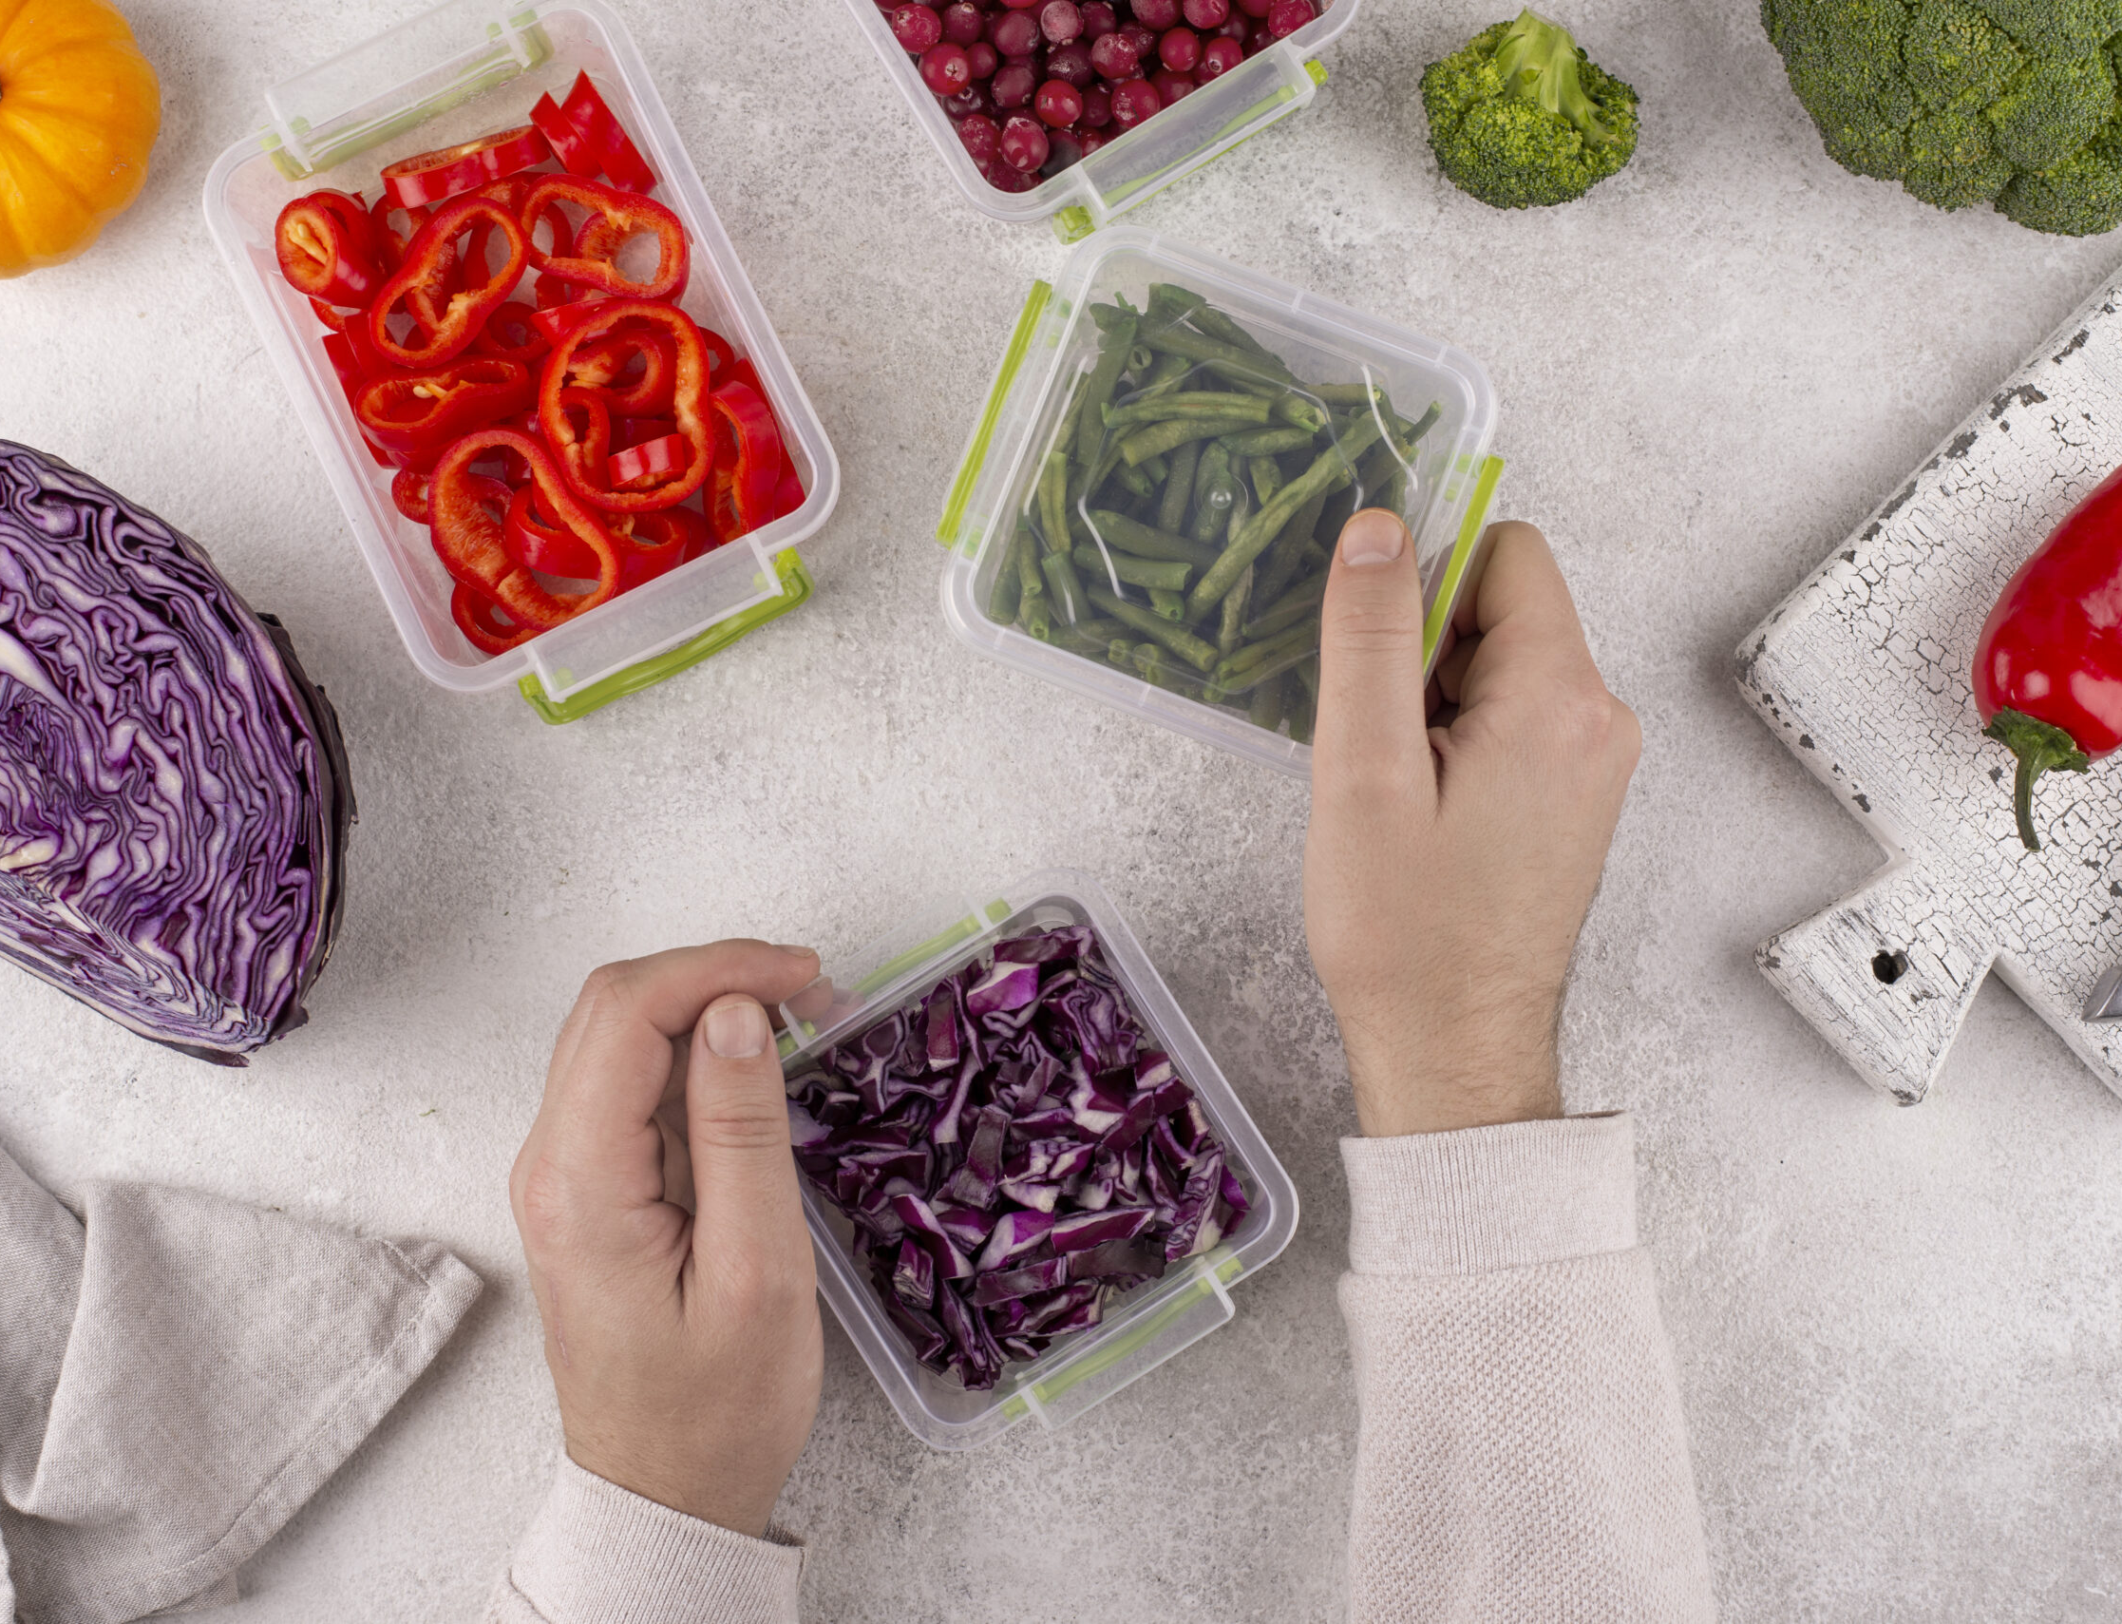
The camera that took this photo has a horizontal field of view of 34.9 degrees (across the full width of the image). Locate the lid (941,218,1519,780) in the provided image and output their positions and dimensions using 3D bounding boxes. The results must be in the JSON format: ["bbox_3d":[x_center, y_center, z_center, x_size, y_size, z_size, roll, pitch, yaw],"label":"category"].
[{"bbox_3d":[0.040,-0.077,0.862,0.129,0.056,0.116,21,85,1],"label":"lid"}]

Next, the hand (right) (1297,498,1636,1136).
[{"bbox_3d":[0.101,0.003,0.839,0.083,0.080,0.157,0,85,0],"label":"hand (right)"}]

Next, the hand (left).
[{"bbox_3d":[-0.096,0.104,0.831,0.077,0.080,0.148,0,85,0],"label":"hand (left)"}]

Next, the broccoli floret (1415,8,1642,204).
[{"bbox_3d":[0.122,-0.183,0.877,0.057,0.046,0.053,0,85,0],"label":"broccoli floret"}]

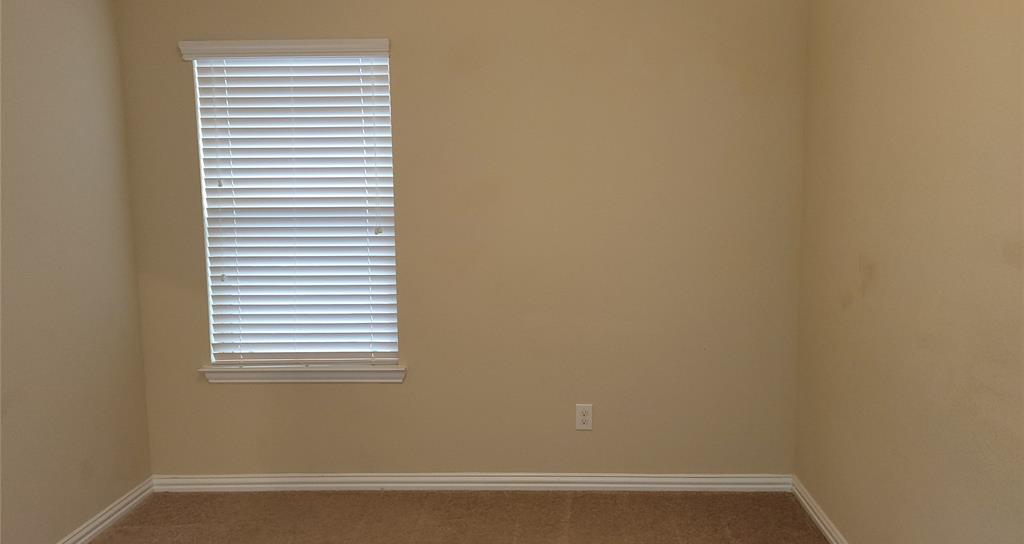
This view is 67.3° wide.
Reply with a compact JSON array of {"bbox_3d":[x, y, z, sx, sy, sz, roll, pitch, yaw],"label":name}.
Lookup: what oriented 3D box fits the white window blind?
[{"bbox_3d":[-0.976,-0.285,3.465,0.913,1.461,0.075,-1,7,2],"label":"white window blind"}]

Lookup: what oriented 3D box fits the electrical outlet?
[{"bbox_3d":[0.333,0.668,3.535,0.072,0.116,0.012,-1,7,2],"label":"electrical outlet"}]

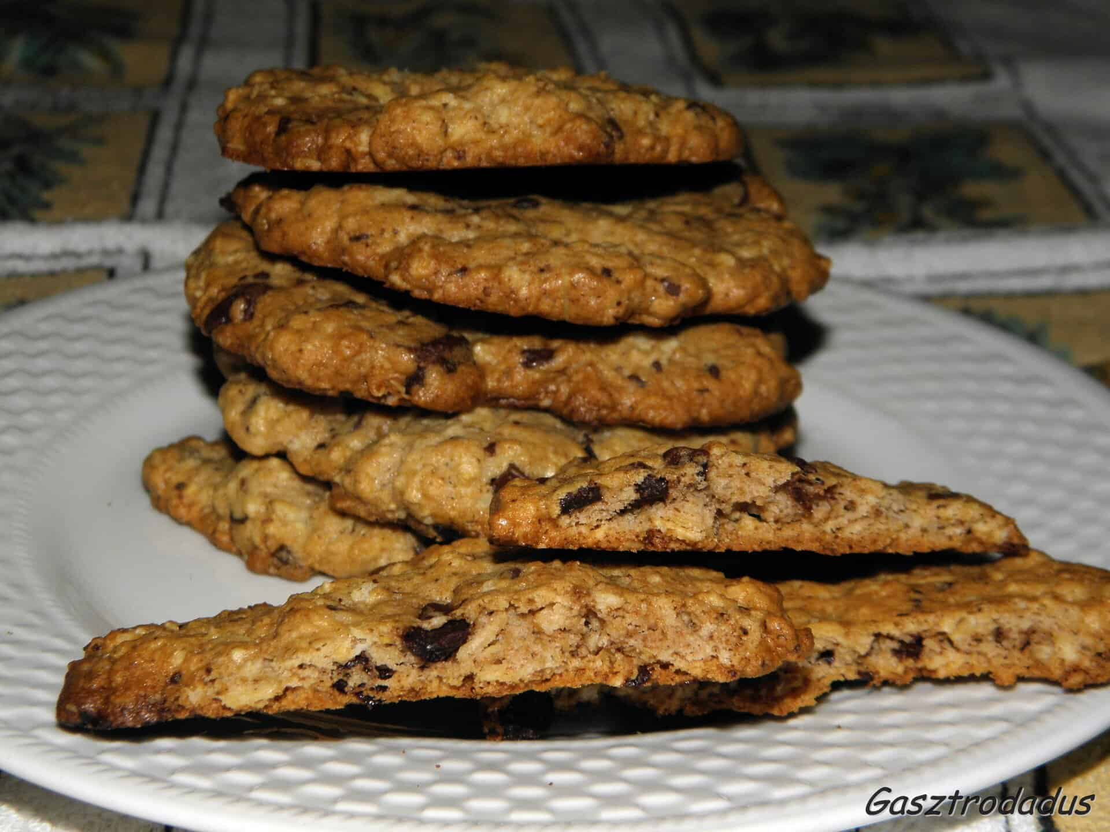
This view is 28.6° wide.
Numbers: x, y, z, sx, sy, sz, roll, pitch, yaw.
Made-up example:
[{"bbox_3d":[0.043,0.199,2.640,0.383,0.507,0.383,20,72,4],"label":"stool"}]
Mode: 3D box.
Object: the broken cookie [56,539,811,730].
[{"bbox_3d":[-0.017,0.024,0.299,0.097,0.014,0.042,-4,18,-1],"label":"broken cookie"}]

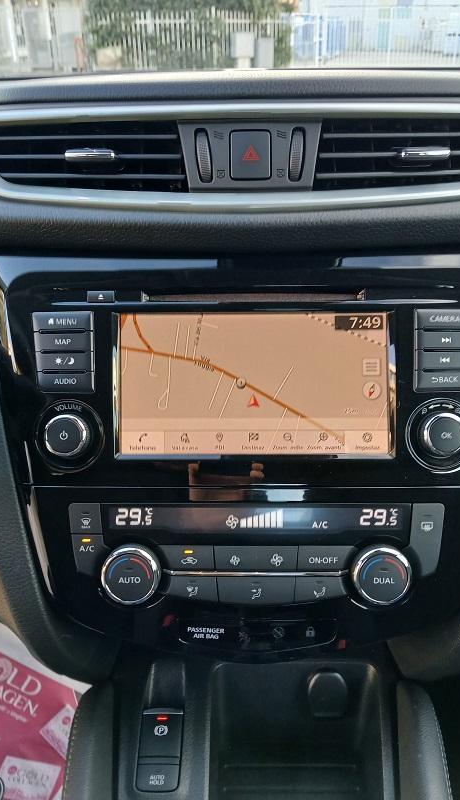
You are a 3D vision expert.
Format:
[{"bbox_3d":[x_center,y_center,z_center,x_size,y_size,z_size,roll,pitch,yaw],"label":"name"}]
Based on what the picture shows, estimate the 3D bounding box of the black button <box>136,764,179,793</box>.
[{"bbox_3d":[-0.039,0.209,0.331,0.023,0.006,0.013,1,61,1],"label":"black button"}]

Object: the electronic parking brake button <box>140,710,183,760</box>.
[{"bbox_3d":[-0.039,0.191,0.343,0.023,0.008,0.024,1,61,1],"label":"electronic parking brake button"}]

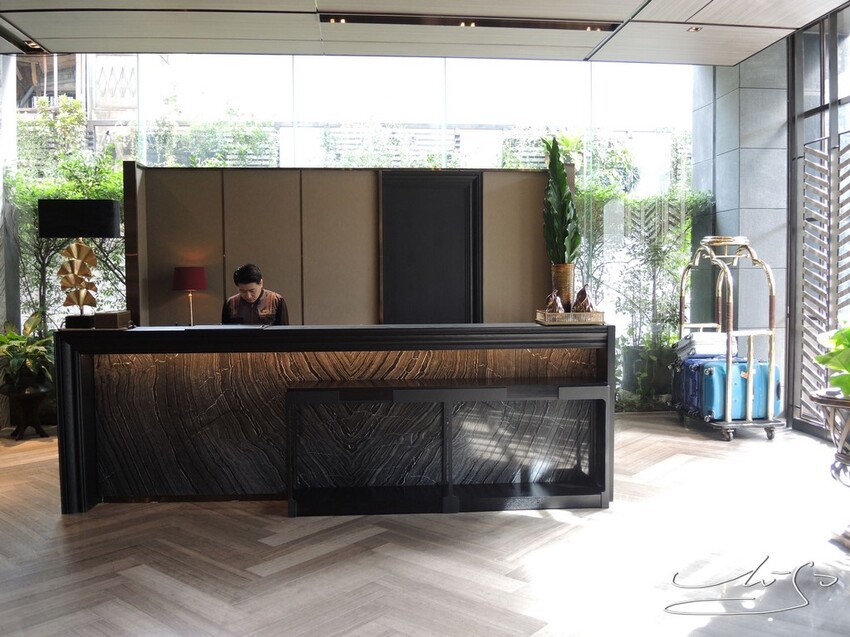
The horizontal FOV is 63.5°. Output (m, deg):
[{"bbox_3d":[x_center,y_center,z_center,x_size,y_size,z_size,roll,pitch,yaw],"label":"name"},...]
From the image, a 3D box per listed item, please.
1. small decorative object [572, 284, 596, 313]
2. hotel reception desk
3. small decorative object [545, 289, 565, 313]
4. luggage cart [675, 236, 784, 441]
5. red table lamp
[{"bbox_3d":[1.012,-0.096,4.361,0.152,0.233,0.140,-1,3,-3],"label":"small decorative object"},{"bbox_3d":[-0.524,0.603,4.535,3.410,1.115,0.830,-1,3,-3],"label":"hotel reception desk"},{"bbox_3d":[0.825,-0.081,4.362,0.132,0.206,0.125,-1,3,-3],"label":"small decorative object"},{"bbox_3d":[2.736,0.149,6.337,0.610,1.780,1.040,-1,3,-6],"label":"luggage cart"},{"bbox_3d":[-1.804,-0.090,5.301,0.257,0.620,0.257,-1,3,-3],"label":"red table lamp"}]

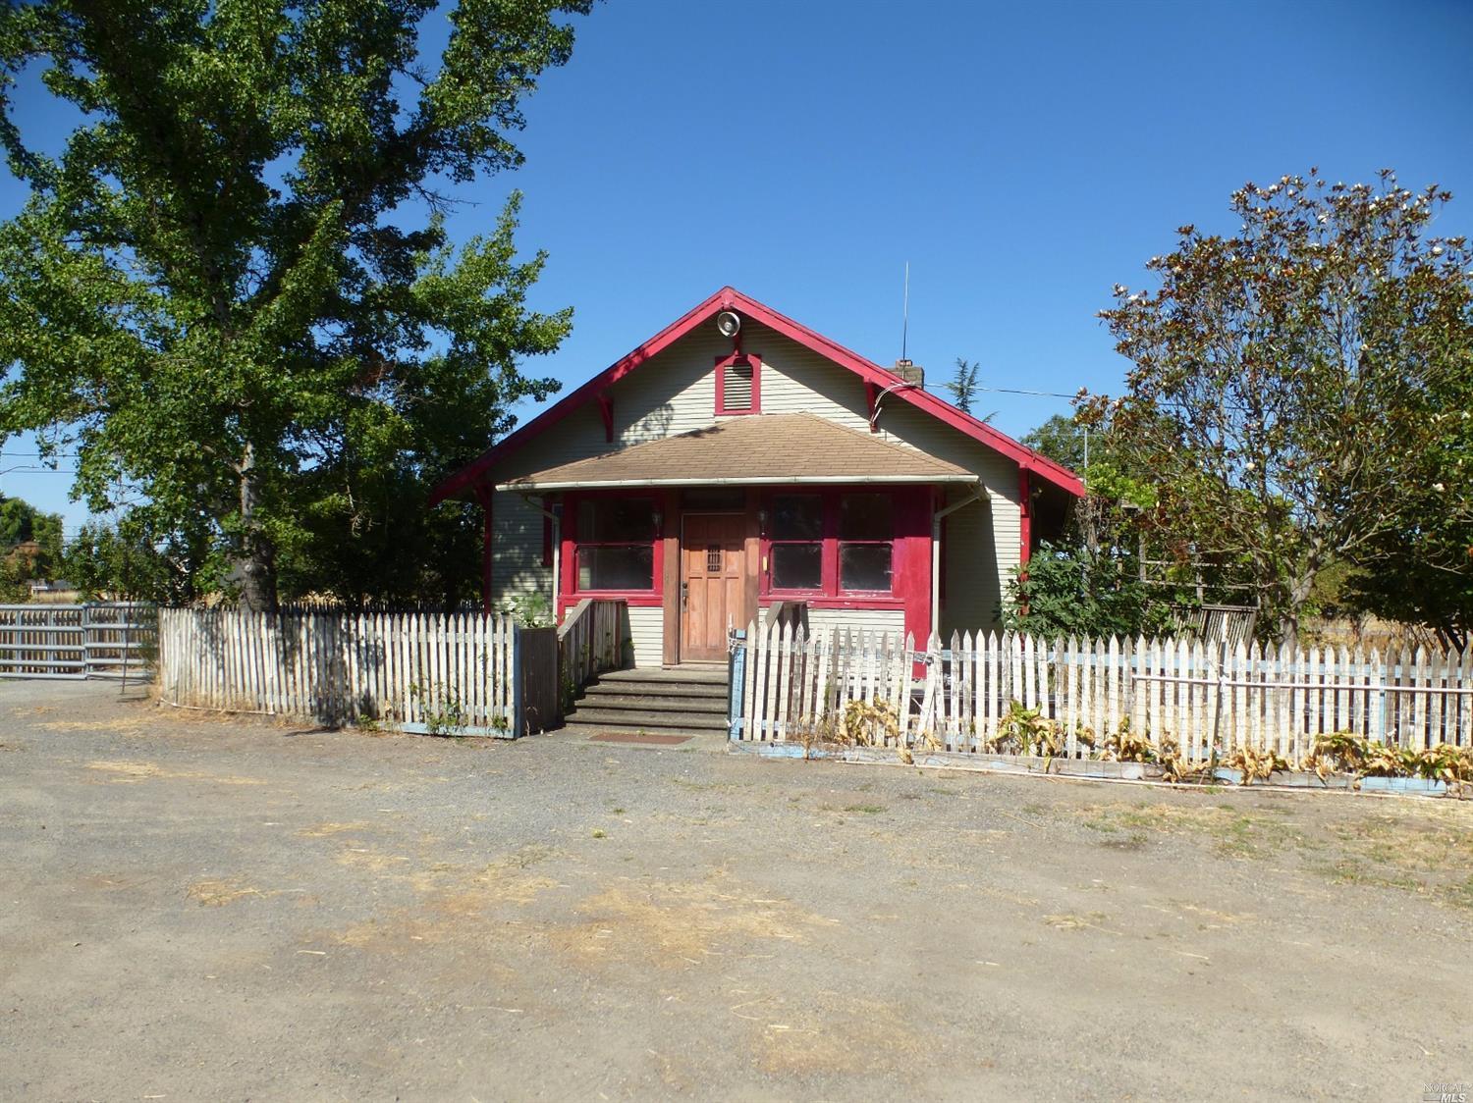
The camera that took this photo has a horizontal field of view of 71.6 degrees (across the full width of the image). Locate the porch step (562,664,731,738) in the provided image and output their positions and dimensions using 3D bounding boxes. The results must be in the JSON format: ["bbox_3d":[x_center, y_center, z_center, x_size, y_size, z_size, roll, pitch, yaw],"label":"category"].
[{"bbox_3d":[-0.602,1.853,12.711,2.500,0.540,2.150,0,-2,16],"label":"porch step"}]

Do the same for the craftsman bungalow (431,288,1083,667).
[{"bbox_3d":[0.975,-0.825,19.122,10.150,6.200,11.800,0,-2,16],"label":"craftsman bungalow"}]

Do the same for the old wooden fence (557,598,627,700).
[{"bbox_3d":[-1.843,1.276,13.175,0.140,1.320,2.000,0,-2,16],"label":"old wooden fence"}]

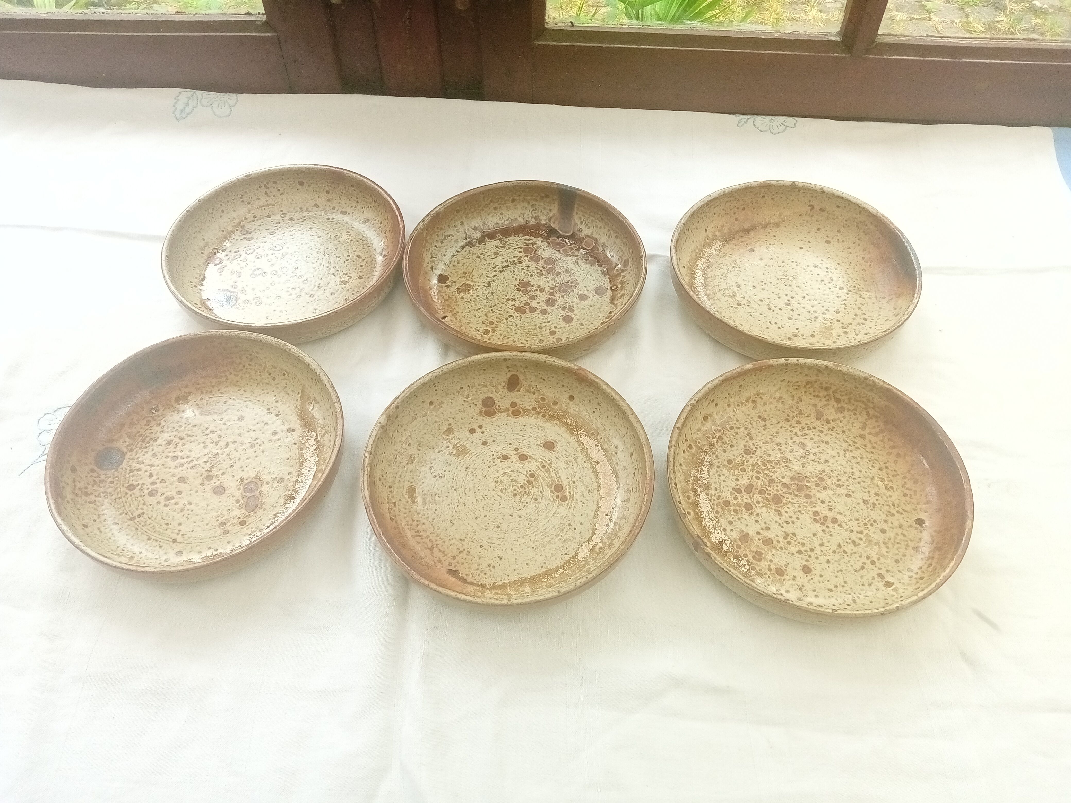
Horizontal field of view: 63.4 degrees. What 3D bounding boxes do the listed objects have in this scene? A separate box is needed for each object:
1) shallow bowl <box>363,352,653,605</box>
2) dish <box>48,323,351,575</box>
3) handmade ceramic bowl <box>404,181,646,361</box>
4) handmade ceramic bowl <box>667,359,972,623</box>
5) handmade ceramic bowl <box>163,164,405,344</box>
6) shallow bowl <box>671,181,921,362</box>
[{"bbox_3d":[-0.019,0.057,0.607,0.201,0.041,0.201,0,53,0],"label":"shallow bowl"},{"bbox_3d":[-0.236,0.038,0.619,0.199,0.041,0.199,0,53,0],"label":"dish"},{"bbox_3d":[-0.006,-0.105,0.730,0.200,0.041,0.200,0,53,0],"label":"handmade ceramic bowl"},{"bbox_3d":[0.190,0.062,0.605,0.202,0.041,0.202,1,53,0],"label":"handmade ceramic bowl"},{"bbox_3d":[-0.210,-0.124,0.742,0.198,0.041,0.198,0,53,0],"label":"handmade ceramic bowl"},{"bbox_3d":[0.216,-0.107,0.733,0.199,0.041,0.199,0,53,0],"label":"shallow bowl"}]

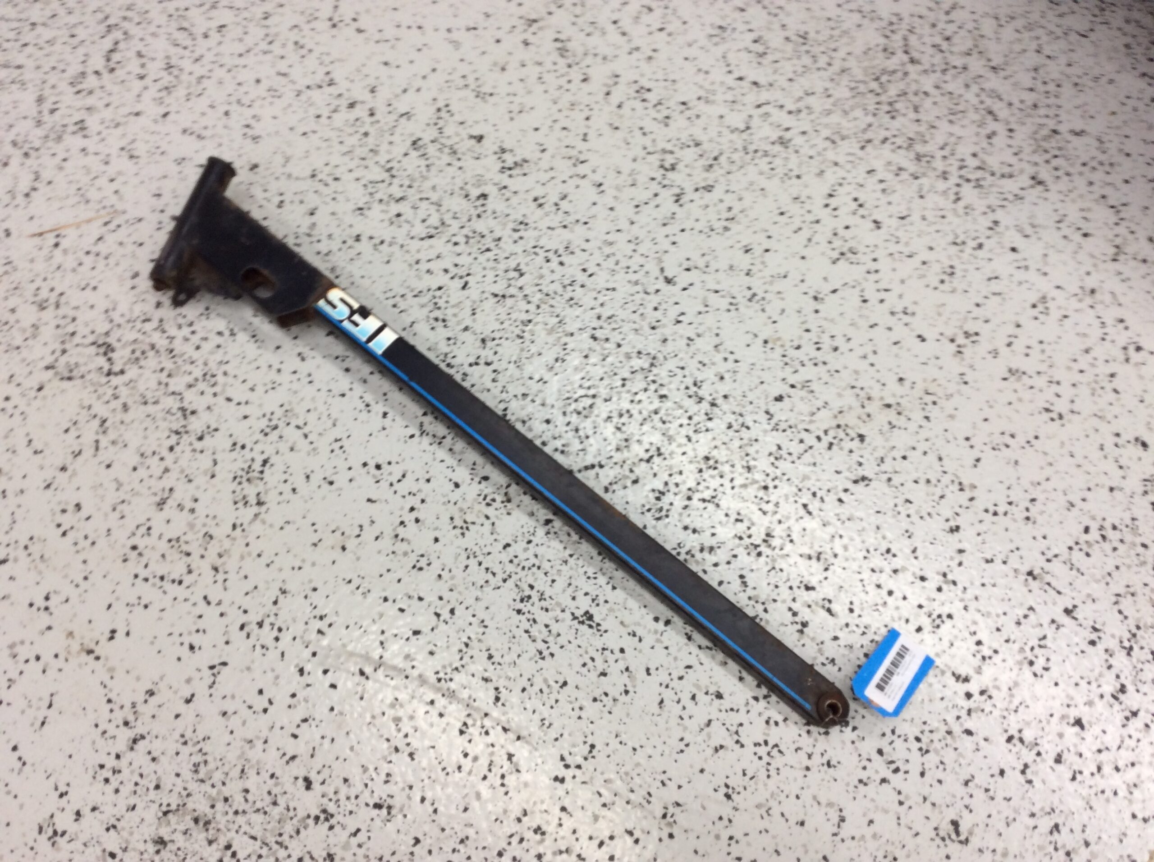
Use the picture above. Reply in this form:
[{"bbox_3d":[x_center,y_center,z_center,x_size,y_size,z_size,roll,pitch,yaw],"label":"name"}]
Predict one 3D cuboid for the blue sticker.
[{"bbox_3d":[0.249,0.192,0.840,0.044,0.002,0.063,35,73,10],"label":"blue sticker"}]

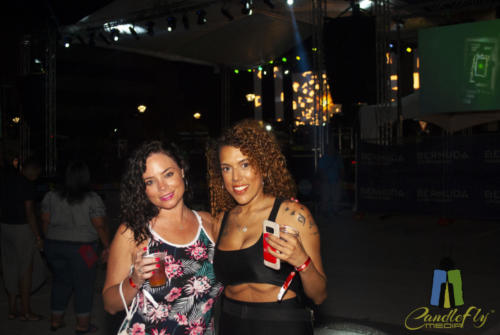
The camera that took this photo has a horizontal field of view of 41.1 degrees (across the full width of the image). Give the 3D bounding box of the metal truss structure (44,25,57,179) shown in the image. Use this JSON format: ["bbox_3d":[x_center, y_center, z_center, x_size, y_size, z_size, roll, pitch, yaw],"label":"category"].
[{"bbox_3d":[-7.172,-2.157,24.000,0.380,5.850,0.380,2,2,43],"label":"metal truss structure"}]

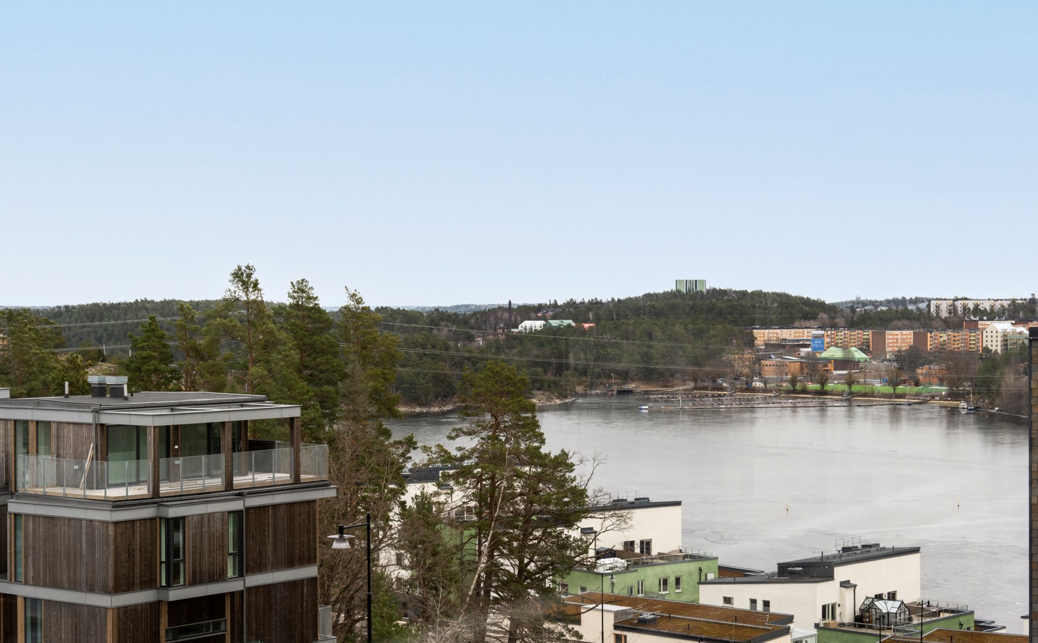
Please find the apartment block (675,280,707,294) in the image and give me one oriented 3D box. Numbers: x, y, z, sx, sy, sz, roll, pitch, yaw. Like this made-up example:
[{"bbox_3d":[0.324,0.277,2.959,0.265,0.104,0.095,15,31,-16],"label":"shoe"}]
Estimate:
[{"bbox_3d":[166.715,-27.982,1900.000,29.000,25.000,21.000,0,0,5],"label":"apartment block"}]

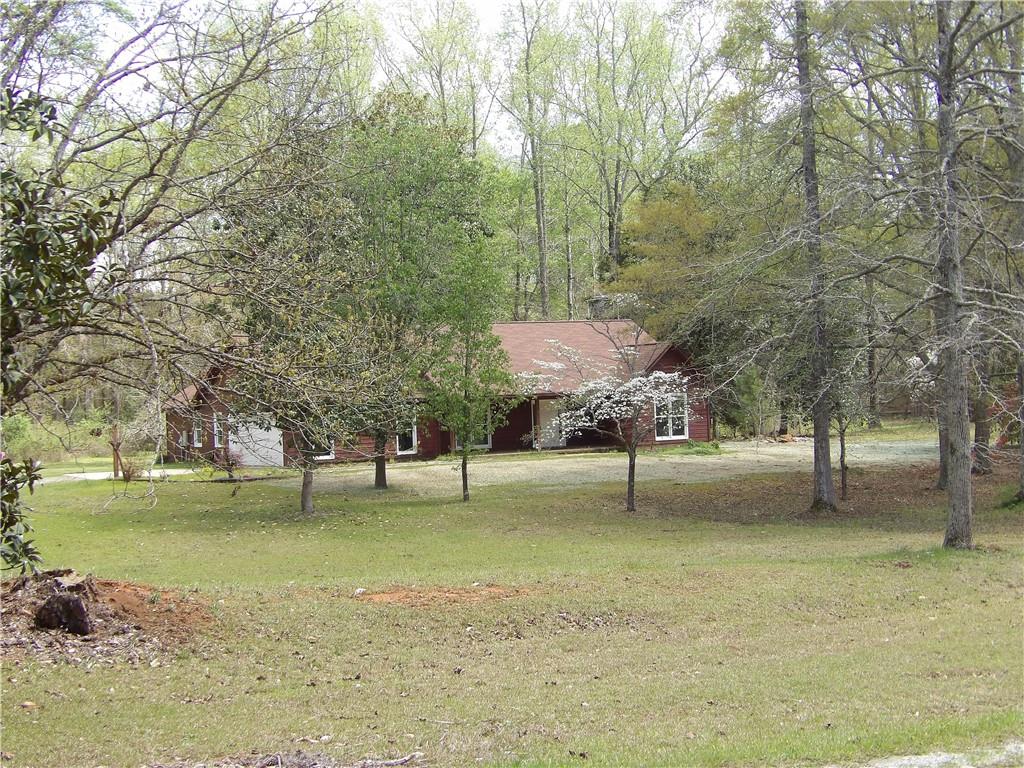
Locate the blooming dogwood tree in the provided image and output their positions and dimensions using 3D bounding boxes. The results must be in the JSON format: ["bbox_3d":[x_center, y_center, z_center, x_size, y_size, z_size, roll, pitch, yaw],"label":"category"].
[{"bbox_3d":[2.134,1.062,30.000,2.600,2.680,2.600,-2,0,0],"label":"blooming dogwood tree"}]

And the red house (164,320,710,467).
[{"bbox_3d":[-3.544,0.223,74.361,21.800,6.250,14.200,-2,0,-32],"label":"red house"}]

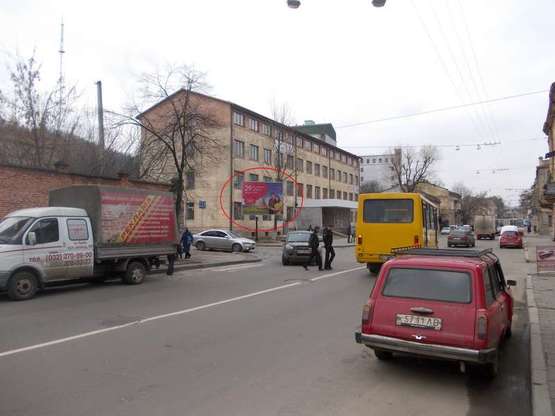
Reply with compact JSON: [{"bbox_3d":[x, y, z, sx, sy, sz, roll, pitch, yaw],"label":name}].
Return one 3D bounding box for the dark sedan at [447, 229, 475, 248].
[{"bbox_3d":[16.323,2.682,39.338,1.750,1.480,4.400,-1,-3,29],"label":"dark sedan"}]

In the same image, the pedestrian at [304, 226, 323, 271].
[{"bbox_3d":[1.487,1.698,18.434,0.700,1.790,0.520,0,-2,20],"label":"pedestrian"}]

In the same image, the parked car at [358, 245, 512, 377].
[{"bbox_3d":[2.690,1.430,7.031,1.640,1.490,4.100,-1,-3,30],"label":"parked car"}]

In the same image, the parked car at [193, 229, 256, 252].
[{"bbox_3d":[-3.760,2.259,30.881,4.600,1.460,1.800,0,-2,22],"label":"parked car"}]

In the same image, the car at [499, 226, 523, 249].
[{"bbox_3d":[21.105,2.872,40.426,1.690,1.460,4.100,-1,-3,29],"label":"car"}]

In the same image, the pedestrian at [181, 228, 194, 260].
[{"bbox_3d":[-4.793,1.856,23.839,0.600,1.660,0.420,-2,-3,37],"label":"pedestrian"}]

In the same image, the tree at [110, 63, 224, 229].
[{"bbox_3d":[-6.315,-2.770,26.158,6.200,11.000,6.000,1,-3,-14],"label":"tree"}]

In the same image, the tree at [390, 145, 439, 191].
[{"bbox_3d":[19.447,-1.899,64.246,5.900,12.800,5.900,-1,-3,29],"label":"tree"}]

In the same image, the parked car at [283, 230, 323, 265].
[{"bbox_3d":[1.073,1.952,21.477,1.750,1.510,4.200,0,-2,0],"label":"parked car"}]

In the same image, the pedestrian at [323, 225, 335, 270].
[{"bbox_3d":[2.103,1.644,18.343,0.550,1.790,0.500,-1,-3,14],"label":"pedestrian"}]

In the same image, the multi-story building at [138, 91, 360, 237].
[{"bbox_3d":[-0.557,-4.158,69.449,14.000,17.200,41.500,-2,-3,30],"label":"multi-story building"}]

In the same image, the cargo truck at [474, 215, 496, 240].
[{"bbox_3d":[27.940,2.667,59.778,2.400,3.100,6.500,-1,-3,29],"label":"cargo truck"}]

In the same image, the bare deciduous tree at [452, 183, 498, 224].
[{"bbox_3d":[52.114,0.200,118.256,10.800,13.300,9.800,-1,-3,29],"label":"bare deciduous tree"}]

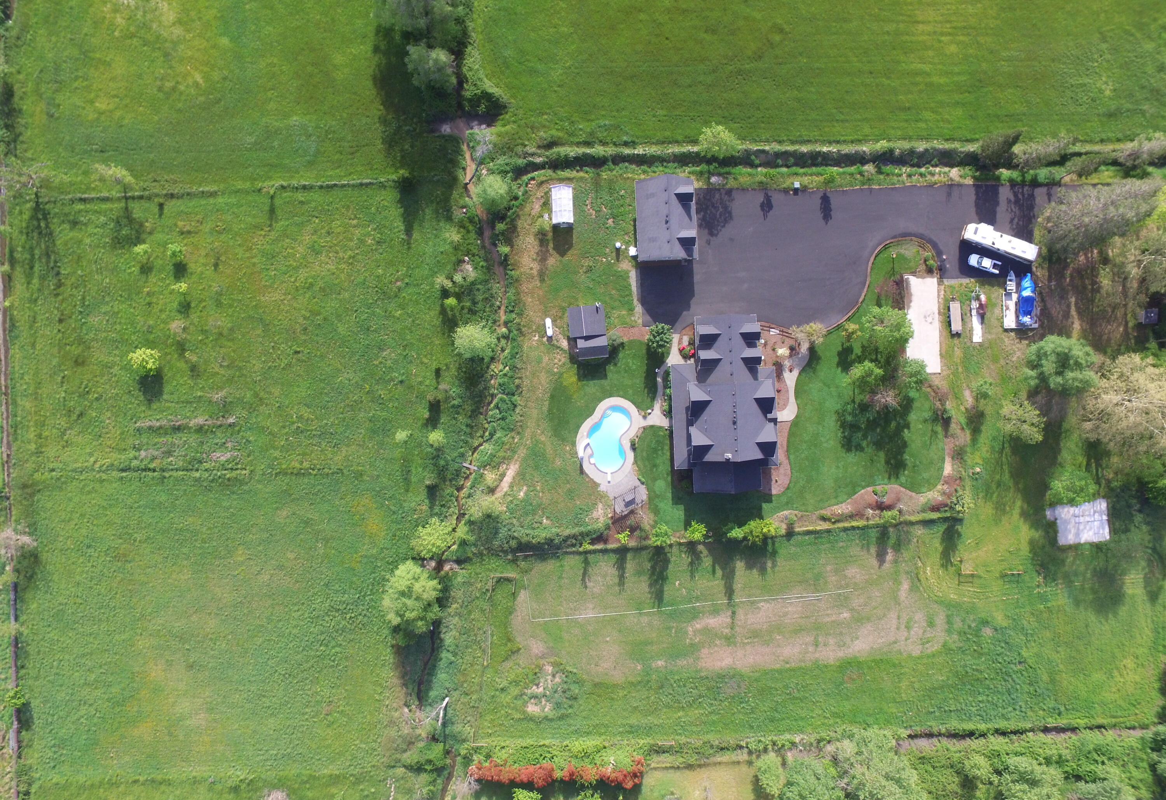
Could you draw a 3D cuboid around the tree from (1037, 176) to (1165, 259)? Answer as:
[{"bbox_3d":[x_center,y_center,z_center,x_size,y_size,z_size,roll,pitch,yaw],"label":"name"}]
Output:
[{"bbox_3d":[81.150,-28.870,106.880,8.920,18.240,9.120,0,90,0],"label":"tree"}]

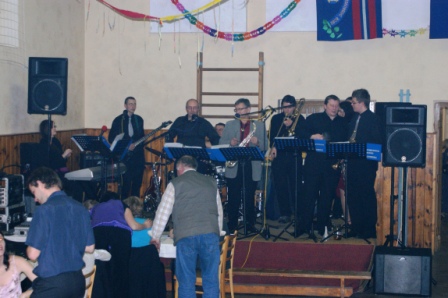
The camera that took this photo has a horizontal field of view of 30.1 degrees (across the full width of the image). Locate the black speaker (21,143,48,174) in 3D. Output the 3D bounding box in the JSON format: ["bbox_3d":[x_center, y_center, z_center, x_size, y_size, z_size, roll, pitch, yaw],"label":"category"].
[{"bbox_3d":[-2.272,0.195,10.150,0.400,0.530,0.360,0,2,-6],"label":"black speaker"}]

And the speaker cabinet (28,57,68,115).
[{"bbox_3d":[-2.236,-0.793,10.600,0.475,0.700,0.380,1,2,-7],"label":"speaker cabinet"}]

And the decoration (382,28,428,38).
[{"bbox_3d":[2.669,-1.703,12.250,0.690,0.130,0.050,1,2,8],"label":"decoration"}]

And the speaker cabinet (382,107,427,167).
[{"bbox_3d":[2.093,-0.145,9.650,0.475,0.700,0.380,1,2,10],"label":"speaker cabinet"}]

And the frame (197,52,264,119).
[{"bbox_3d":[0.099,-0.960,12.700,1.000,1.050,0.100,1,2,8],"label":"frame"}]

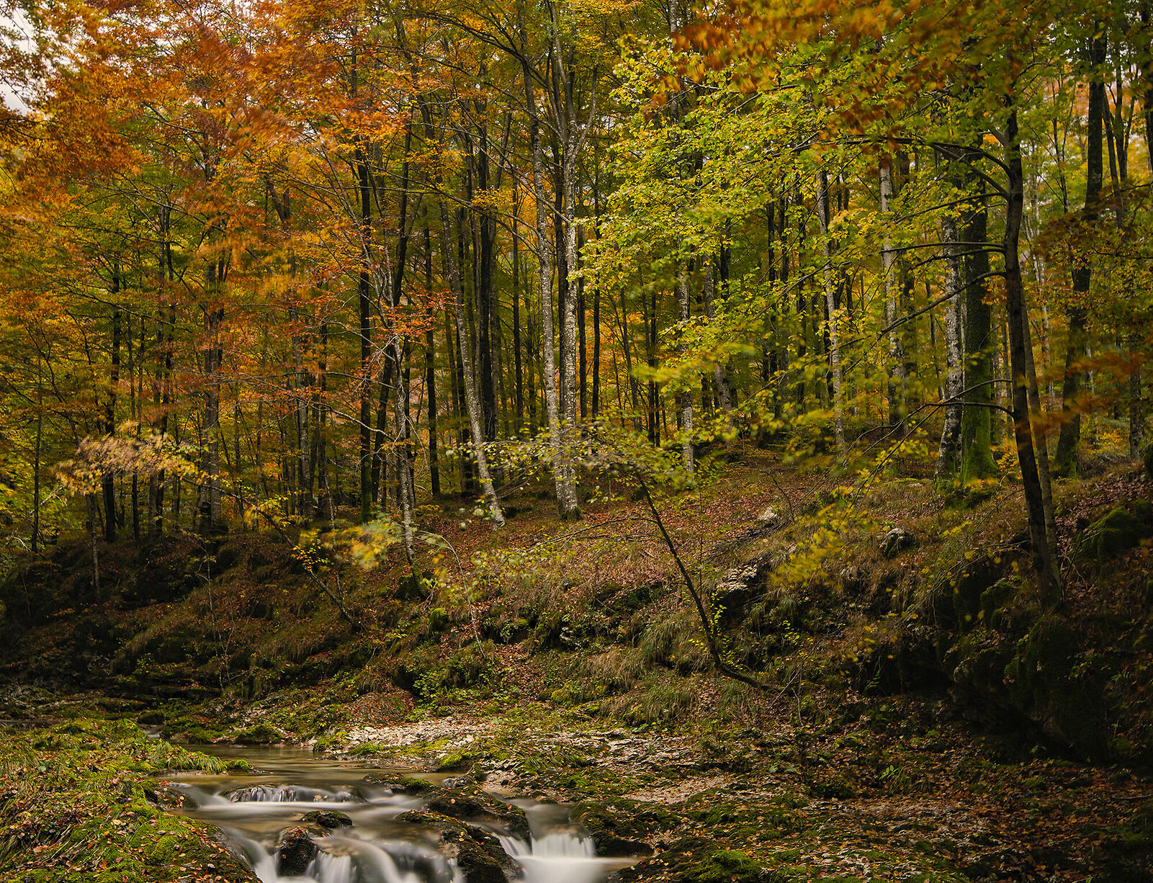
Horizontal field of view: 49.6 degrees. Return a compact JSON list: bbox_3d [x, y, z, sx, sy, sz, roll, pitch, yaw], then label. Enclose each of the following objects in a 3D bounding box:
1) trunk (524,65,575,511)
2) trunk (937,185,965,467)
[{"bbox_3d":[-0.530,-2.750,22.500,0.340,8.300,0.310,-4,-2,0],"label":"trunk"},{"bbox_3d":[6.290,-1.920,21.000,0.320,5.000,0.300,2,-2,0],"label":"trunk"}]

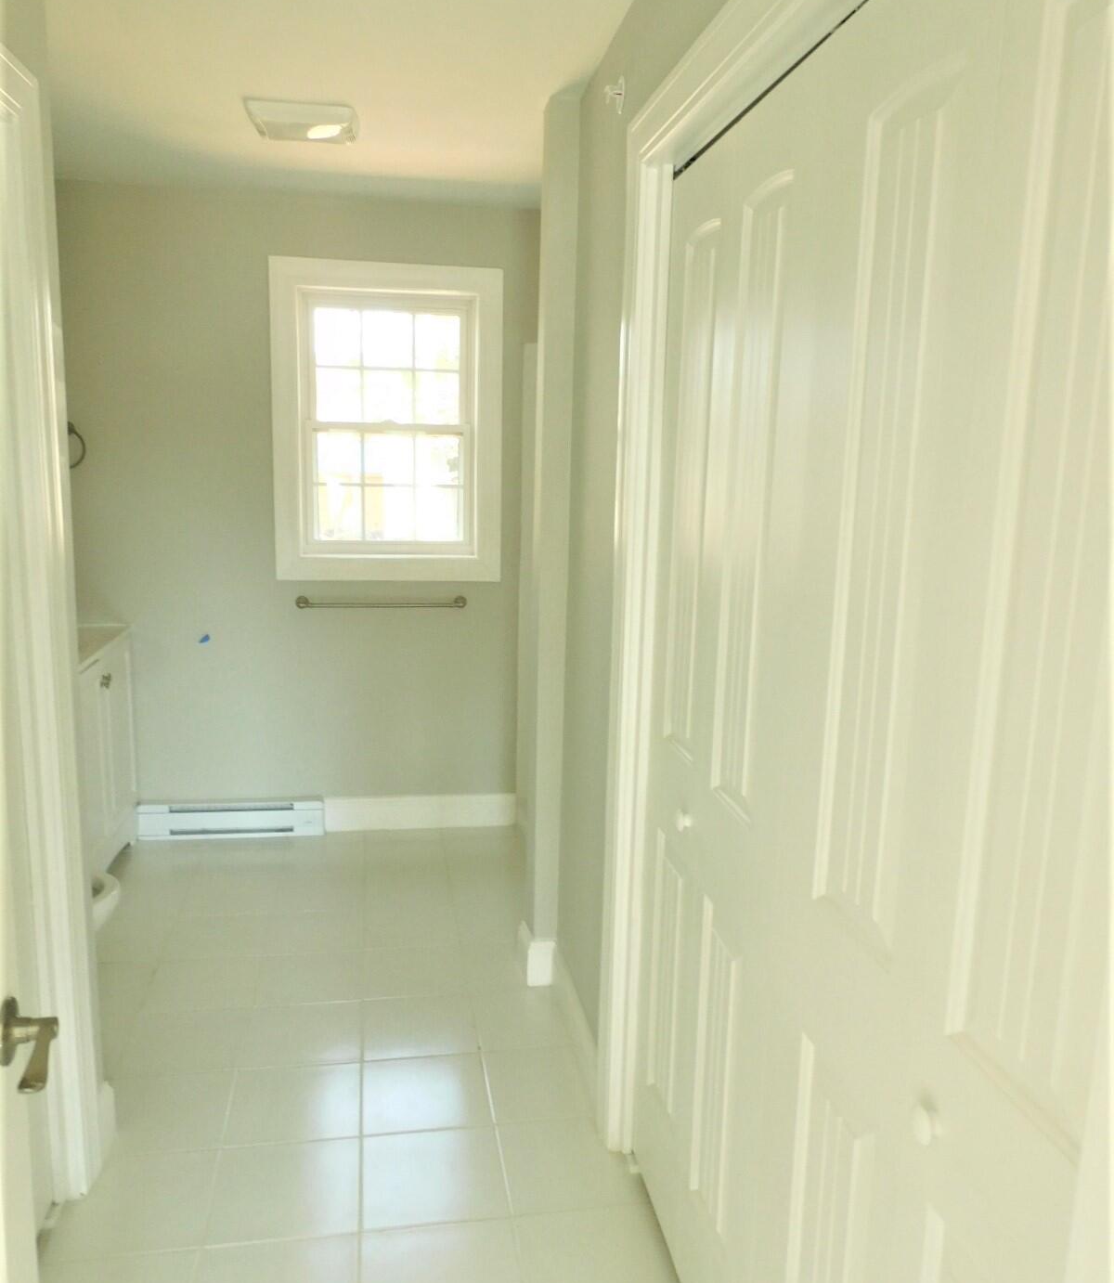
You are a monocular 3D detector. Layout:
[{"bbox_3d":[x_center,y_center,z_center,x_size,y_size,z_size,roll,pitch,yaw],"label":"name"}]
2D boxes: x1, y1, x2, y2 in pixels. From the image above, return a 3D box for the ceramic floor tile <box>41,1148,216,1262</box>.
[{"bbox_3d":[-0.851,1.136,2.080,0.292,0.010,0.292,0,10,-10],"label":"ceramic floor tile"}]

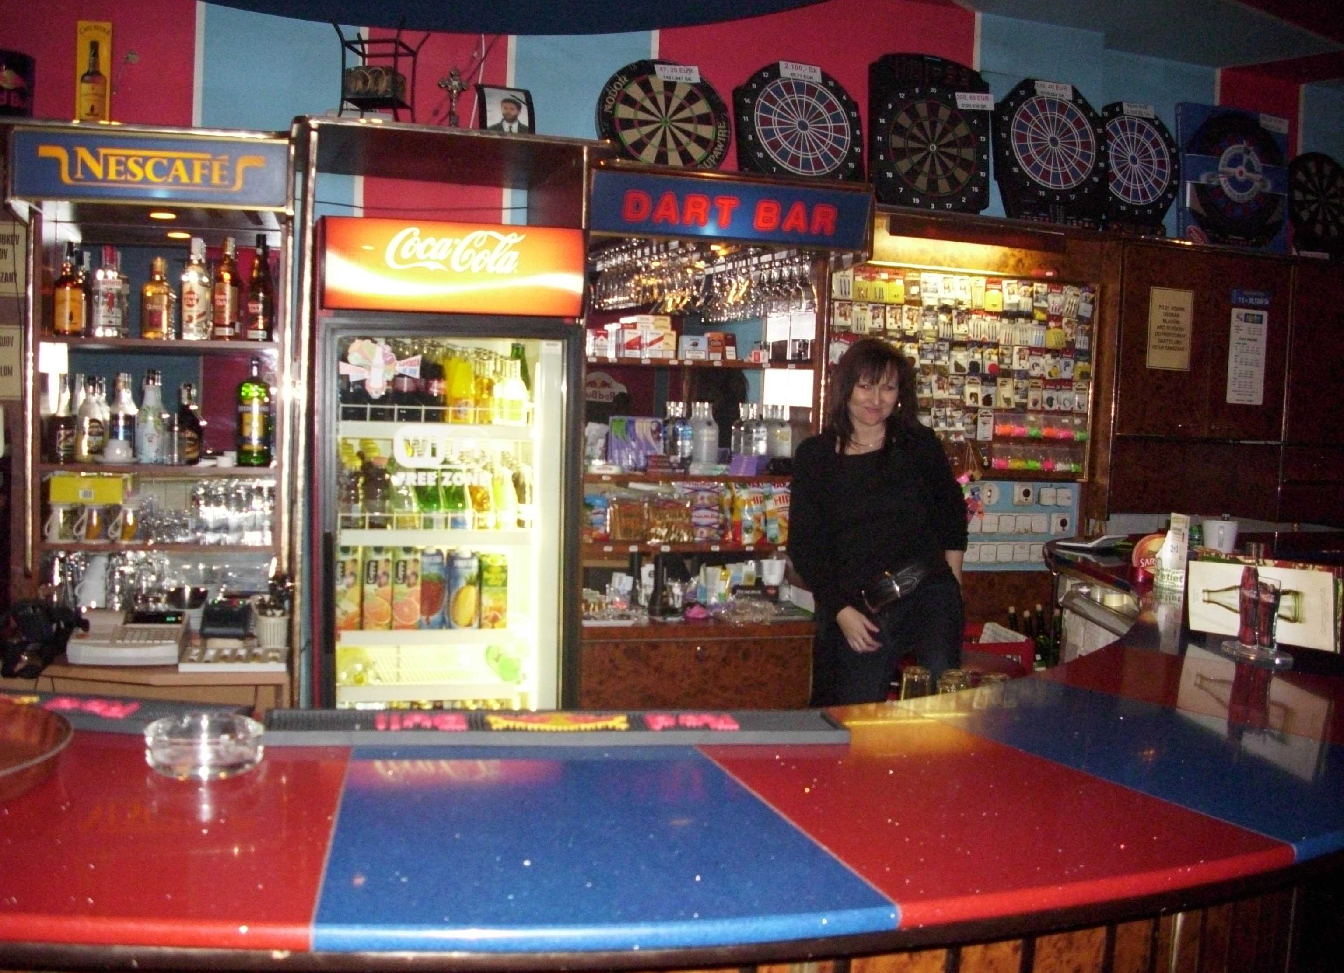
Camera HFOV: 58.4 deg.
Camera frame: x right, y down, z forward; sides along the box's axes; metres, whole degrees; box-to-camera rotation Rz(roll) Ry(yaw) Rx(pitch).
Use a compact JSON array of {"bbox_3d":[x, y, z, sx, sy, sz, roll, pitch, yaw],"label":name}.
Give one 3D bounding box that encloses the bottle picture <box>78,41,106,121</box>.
[{"bbox_3d":[-1.660,-1.163,3.450,0.083,0.240,0.025,1,3,-12],"label":"bottle picture"}]

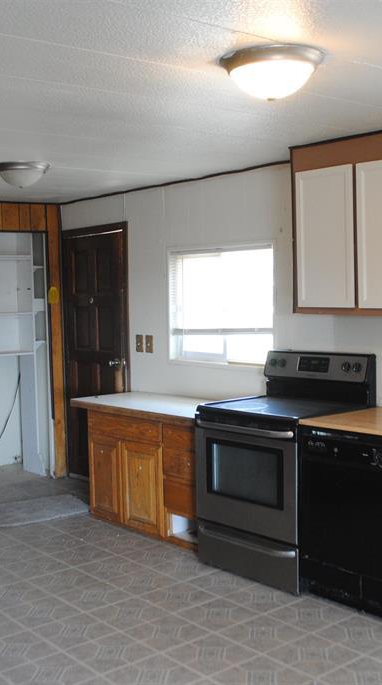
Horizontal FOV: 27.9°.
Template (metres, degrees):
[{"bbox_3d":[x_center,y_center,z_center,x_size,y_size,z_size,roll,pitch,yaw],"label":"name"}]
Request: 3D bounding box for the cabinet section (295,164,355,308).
[{"bbox_3d":[0.706,-0.537,4.030,0.022,0.718,0.371,-6,6,-42],"label":"cabinet section"}]

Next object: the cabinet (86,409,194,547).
[{"bbox_3d":[-0.109,0.842,5.216,0.551,0.784,1.235,-6,6,-42],"label":"cabinet"}]

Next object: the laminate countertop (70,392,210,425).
[{"bbox_3d":[-0.173,0.438,5.239,0.557,0.041,1.407,-6,6,-42],"label":"laminate countertop"}]

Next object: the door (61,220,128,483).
[{"bbox_3d":[-0.756,0.133,6.255,0.051,2.075,0.860,-6,6,-42],"label":"door"}]

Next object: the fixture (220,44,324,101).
[{"bbox_3d":[0.257,-0.828,2.430,0.330,0.127,0.330,-2,4,0],"label":"fixture"}]

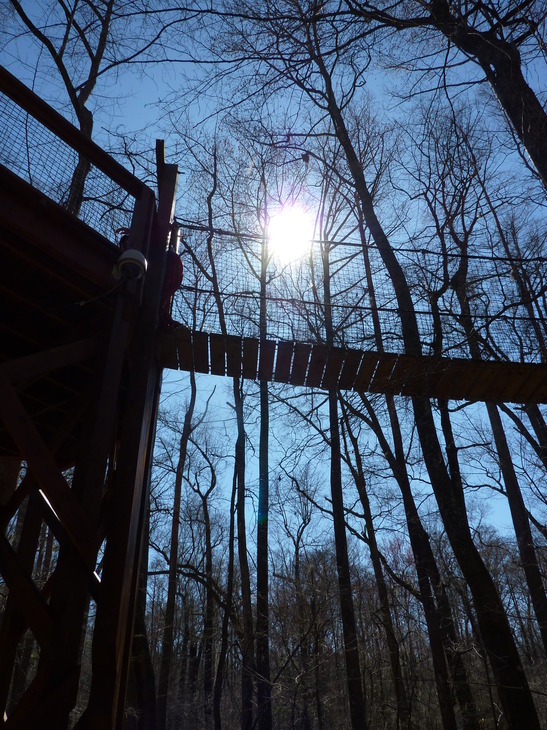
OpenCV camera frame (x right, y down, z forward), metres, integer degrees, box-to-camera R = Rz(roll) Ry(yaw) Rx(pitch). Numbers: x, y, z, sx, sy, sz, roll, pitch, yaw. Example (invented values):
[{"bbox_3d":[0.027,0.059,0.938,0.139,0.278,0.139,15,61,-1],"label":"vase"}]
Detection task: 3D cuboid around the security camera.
[{"bbox_3d":[-1.128,-0.770,4.161,0.300,0.225,0.225,-27,-41,30],"label":"security camera"}]

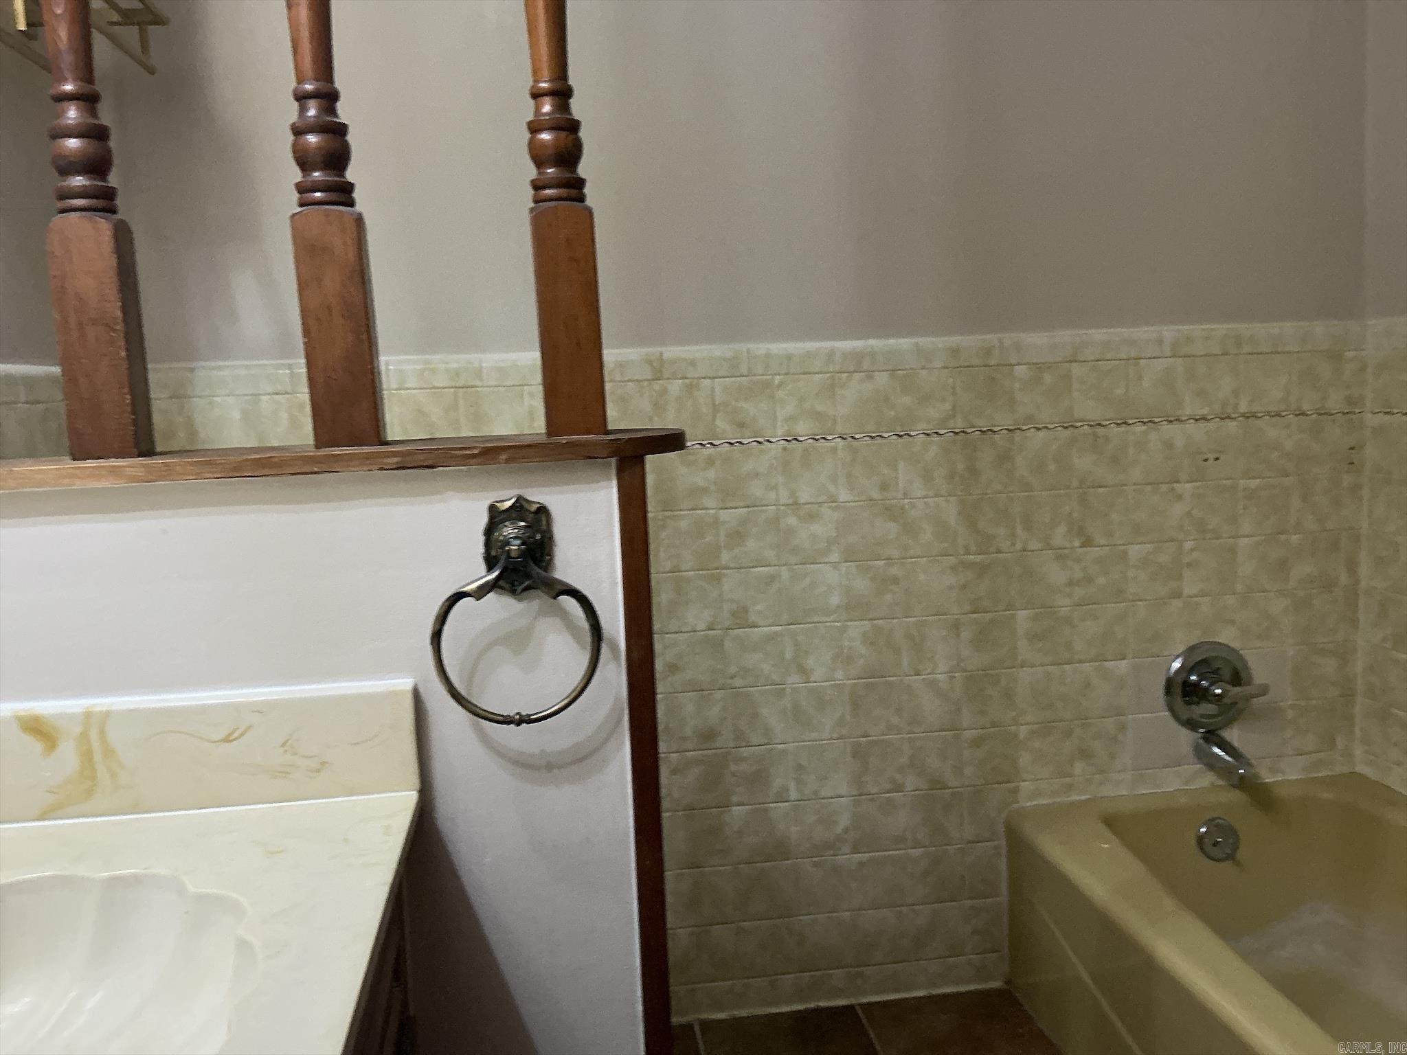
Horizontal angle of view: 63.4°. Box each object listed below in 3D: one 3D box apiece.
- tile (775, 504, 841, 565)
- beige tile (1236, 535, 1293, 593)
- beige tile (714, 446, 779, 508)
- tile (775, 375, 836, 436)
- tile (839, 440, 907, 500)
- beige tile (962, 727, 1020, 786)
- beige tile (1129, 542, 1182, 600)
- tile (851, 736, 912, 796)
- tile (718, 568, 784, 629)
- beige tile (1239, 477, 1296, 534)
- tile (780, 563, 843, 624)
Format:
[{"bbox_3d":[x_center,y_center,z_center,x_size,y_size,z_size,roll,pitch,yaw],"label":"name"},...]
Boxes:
[{"bbox_3d":[0.192,0.013,2.042,0.108,0.108,0.009,-3,6,-7],"label":"tile"},{"bbox_3d":[1.067,0.071,2.167,0.108,0.108,0.008,-3,6,-7],"label":"beige tile"},{"bbox_3d":[0.079,-0.089,2.017,0.108,0.108,0.009,-3,6,-7],"label":"beige tile"},{"bbox_3d":[0.183,-0.218,2.027,0.108,0.108,0.010,-3,6,-7],"label":"tile"},{"bbox_3d":[0.295,-0.102,2.043,0.107,0.107,0.009,-3,5,-7],"label":"tile"},{"bbox_3d":[0.537,0.428,2.128,0.108,0.108,0.009,-3,6,-7],"label":"beige tile"},{"bbox_3d":[0.850,0.083,2.140,0.108,0.108,0.010,-3,6,-7],"label":"beige tile"},{"bbox_3d":[0.322,0.442,2.109,0.108,0.108,0.008,-3,6,-7],"label":"tile"},{"bbox_3d":[0.089,0.128,2.040,0.108,0.108,0.009,-3,6,-7],"label":"tile"},{"bbox_3d":[1.057,-0.038,2.149,0.108,0.108,0.009,-3,6,-7],"label":"beige tile"},{"bbox_3d":[0.198,0.122,2.064,0.108,0.108,0.008,-3,6,-7],"label":"tile"}]

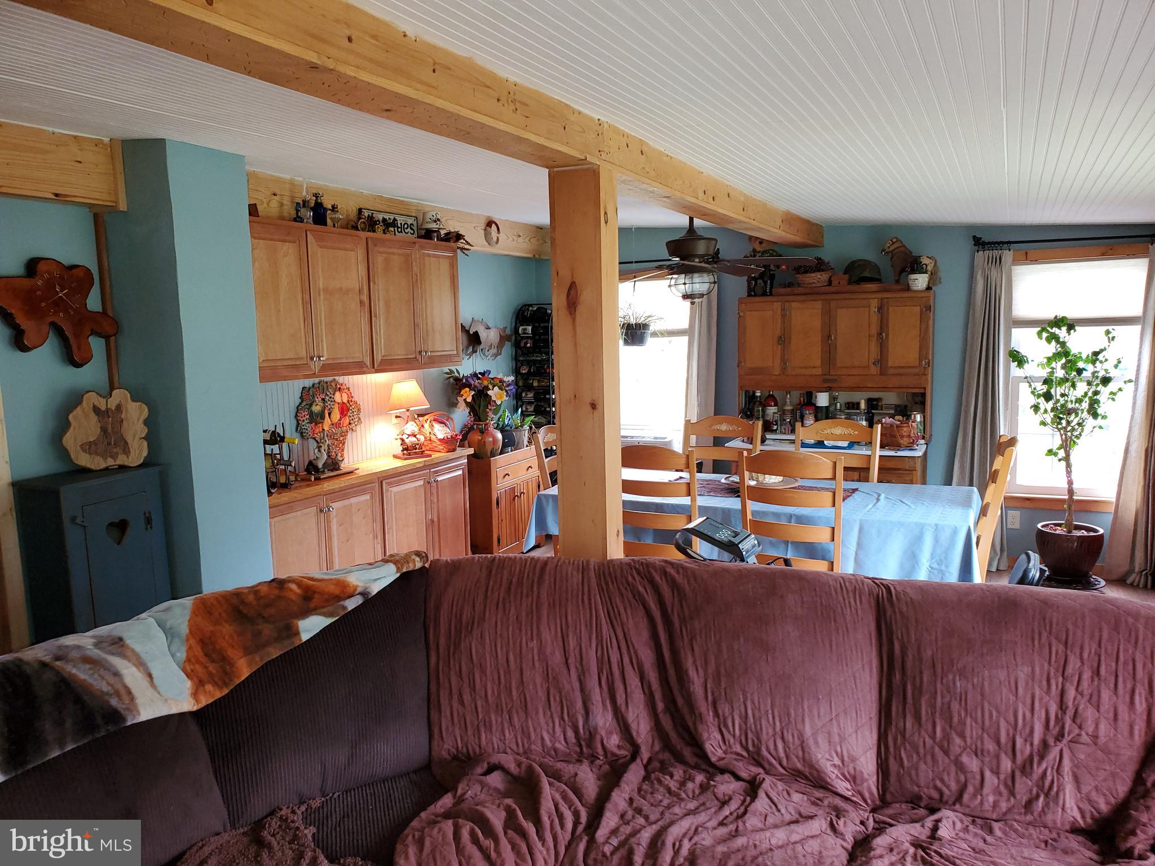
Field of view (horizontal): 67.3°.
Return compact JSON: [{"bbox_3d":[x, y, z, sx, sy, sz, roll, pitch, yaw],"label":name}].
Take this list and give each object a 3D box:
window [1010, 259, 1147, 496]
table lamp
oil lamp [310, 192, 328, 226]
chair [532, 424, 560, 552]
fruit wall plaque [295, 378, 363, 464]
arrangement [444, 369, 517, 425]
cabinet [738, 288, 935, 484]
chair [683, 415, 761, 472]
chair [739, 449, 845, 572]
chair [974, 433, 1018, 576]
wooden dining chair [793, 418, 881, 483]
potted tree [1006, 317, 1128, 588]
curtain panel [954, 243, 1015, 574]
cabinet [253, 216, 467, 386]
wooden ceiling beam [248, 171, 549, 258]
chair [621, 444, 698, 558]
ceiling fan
[{"bbox_3d":[3.041,-0.331,5.297,0.780,1.470,0.100,2,8,28],"label":"window"},{"bbox_3d":[-0.985,-0.092,5.117,0.260,0.457,0.240,-6,9,-35],"label":"table lamp"},{"bbox_3d":[-1.344,-1.155,4.506,0.100,0.195,0.100,2,8,28],"label":"oil lamp"},{"bbox_3d":[0.099,0.496,4.999,0.530,1.070,0.475,2,8,27],"label":"chair"},{"bbox_3d":[-1.413,-0.065,4.956,0.060,0.500,0.544,2,8,27],"label":"fruit wall plaque"},{"bbox_3d":[-0.677,-0.254,6.026,0.420,0.400,0.460,-1,7,0],"label":"arrangement"},{"bbox_3d":[1.647,-0.002,5.648,1.210,1.800,0.680,2,8,28],"label":"cabinet"},{"bbox_3d":[0.771,0.469,5.094,0.475,1.070,0.530,2,8,23],"label":"chair"},{"bbox_3d":[1.071,0.576,4.177,0.475,1.070,0.530,3,8,31],"label":"chair"},{"bbox_3d":[1.853,0.544,4.294,0.530,1.070,0.475,2,8,24],"label":"chair"},{"bbox_3d":[1.367,0.481,4.779,0.470,1.070,0.520,2,8,28],"label":"wooden dining chair"},{"bbox_3d":[2.834,0.139,5.038,0.640,1.620,0.600,2,8,28],"label":"potted tree"},{"bbox_3d":[2.539,-0.120,5.466,0.370,2.010,0.130,2,8,28],"label":"curtain panel"},{"bbox_3d":[-1.299,-0.721,4.846,0.325,0.765,1.790,2,8,27],"label":"cabinet"},{"bbox_3d":[-1.028,-1.320,5.461,0.140,0.245,3.200,2,8,28],"label":"wooden ceiling beam"},{"bbox_3d":[0.473,0.551,4.489,0.475,1.070,0.530,2,8,28],"label":"chair"},{"bbox_3d":[0.602,-0.958,4.526,1.300,0.540,1.300,2,8,27],"label":"ceiling fan"}]

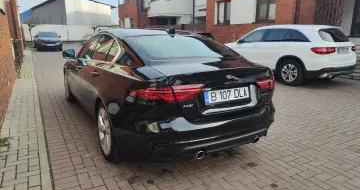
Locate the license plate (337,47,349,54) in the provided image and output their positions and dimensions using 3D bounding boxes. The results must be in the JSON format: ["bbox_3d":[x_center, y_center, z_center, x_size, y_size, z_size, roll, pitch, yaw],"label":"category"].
[{"bbox_3d":[4.159,-1.113,6.323,0.520,0.110,0.020,-7,15,-29],"label":"license plate"}]

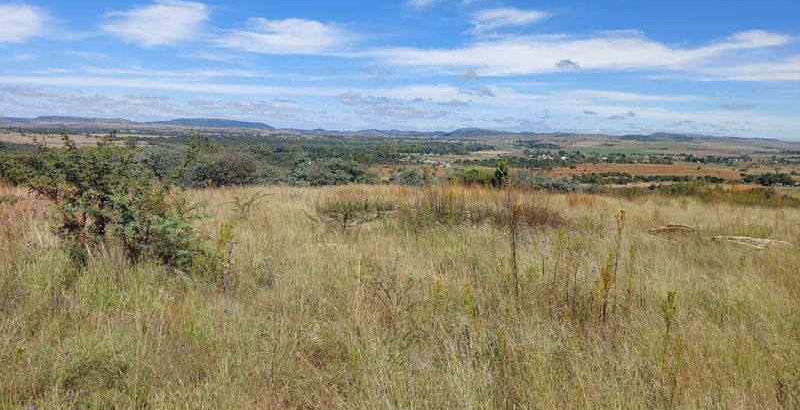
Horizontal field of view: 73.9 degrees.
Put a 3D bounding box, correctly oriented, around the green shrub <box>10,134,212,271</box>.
[{"bbox_3d":[-3.500,0.000,6.600,2.200,1.750,1.950,1,8,0],"label":"green shrub"}]

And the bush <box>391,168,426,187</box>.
[{"bbox_3d":[0.450,-1.420,28.000,1.900,1.200,1.700,1,8,0],"label":"bush"}]

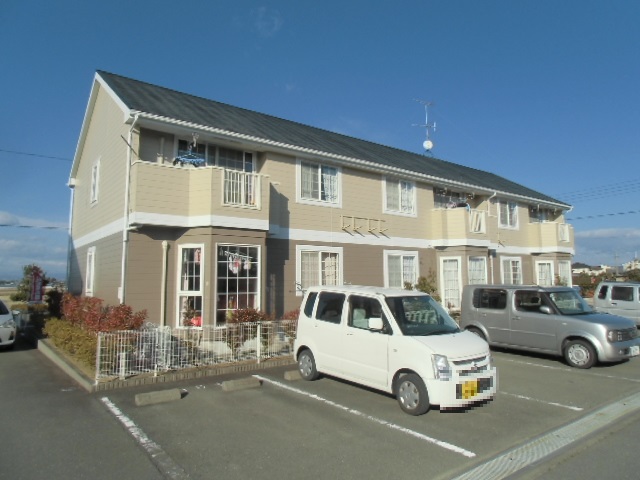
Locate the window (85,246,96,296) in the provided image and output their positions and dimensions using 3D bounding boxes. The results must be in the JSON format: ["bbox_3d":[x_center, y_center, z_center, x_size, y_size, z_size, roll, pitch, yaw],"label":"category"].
[{"bbox_3d":[-7.205,1.004,13.981,0.120,1.572,1.081,4,-7,-37],"label":"window"}]

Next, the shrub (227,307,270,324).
[{"bbox_3d":[-1.670,2.090,10.364,0.900,1.020,0.750,4,-7,-37],"label":"shrub"}]

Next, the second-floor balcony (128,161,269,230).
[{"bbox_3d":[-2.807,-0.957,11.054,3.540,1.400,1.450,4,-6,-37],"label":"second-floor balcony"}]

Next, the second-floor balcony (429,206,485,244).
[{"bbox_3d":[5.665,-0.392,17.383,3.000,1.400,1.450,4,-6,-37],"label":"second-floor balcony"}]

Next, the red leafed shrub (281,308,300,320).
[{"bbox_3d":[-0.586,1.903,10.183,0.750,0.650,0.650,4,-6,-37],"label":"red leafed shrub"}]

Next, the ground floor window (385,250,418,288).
[{"bbox_3d":[3.035,1.195,16.408,1.867,1.557,0.120,4,-7,-37],"label":"ground floor window"}]

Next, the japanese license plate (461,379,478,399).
[{"bbox_3d":[1.858,1.837,5.478,0.330,0.165,0.020,3,-6,-34],"label":"japanese license plate"}]

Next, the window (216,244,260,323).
[{"bbox_3d":[-2.096,1.177,11.444,1.258,2.103,0.120,4,-7,-37],"label":"window"}]

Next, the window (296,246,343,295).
[{"bbox_3d":[0.031,0.995,14.150,1.867,1.557,0.120,4,-7,-37],"label":"window"}]

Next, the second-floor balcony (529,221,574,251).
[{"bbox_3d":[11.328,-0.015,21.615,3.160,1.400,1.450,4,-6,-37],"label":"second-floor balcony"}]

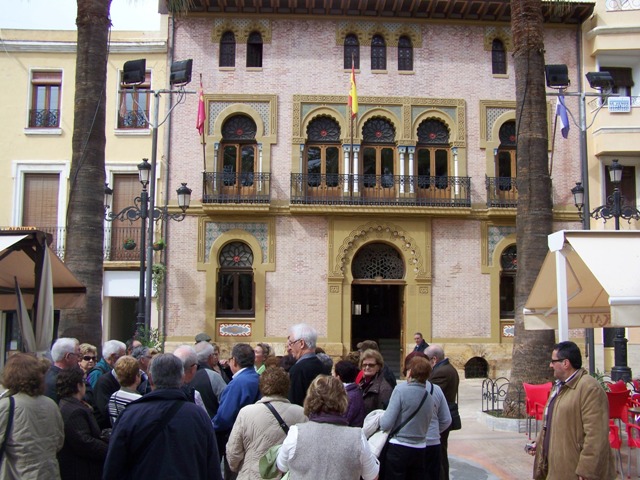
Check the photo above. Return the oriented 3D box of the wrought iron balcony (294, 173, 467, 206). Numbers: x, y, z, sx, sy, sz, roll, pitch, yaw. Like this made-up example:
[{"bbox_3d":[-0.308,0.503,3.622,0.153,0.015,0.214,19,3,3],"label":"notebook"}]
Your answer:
[{"bbox_3d":[1.972,-1.600,22.905,5.831,1.084,0.420,1,-7,-3],"label":"wrought iron balcony"}]

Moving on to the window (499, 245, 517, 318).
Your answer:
[{"bbox_3d":[6.623,1.351,23.441,1.256,2.536,0.250,1,-7,-3],"label":"window"}]

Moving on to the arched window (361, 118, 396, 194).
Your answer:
[{"bbox_3d":[1.967,-2.695,23.391,1.152,2.885,0.250,1,-7,-3],"label":"arched window"}]

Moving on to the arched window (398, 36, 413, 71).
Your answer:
[{"bbox_3d":[2.897,-6.300,23.791,0.503,1.230,0.180,1,-7,-3],"label":"arched window"}]

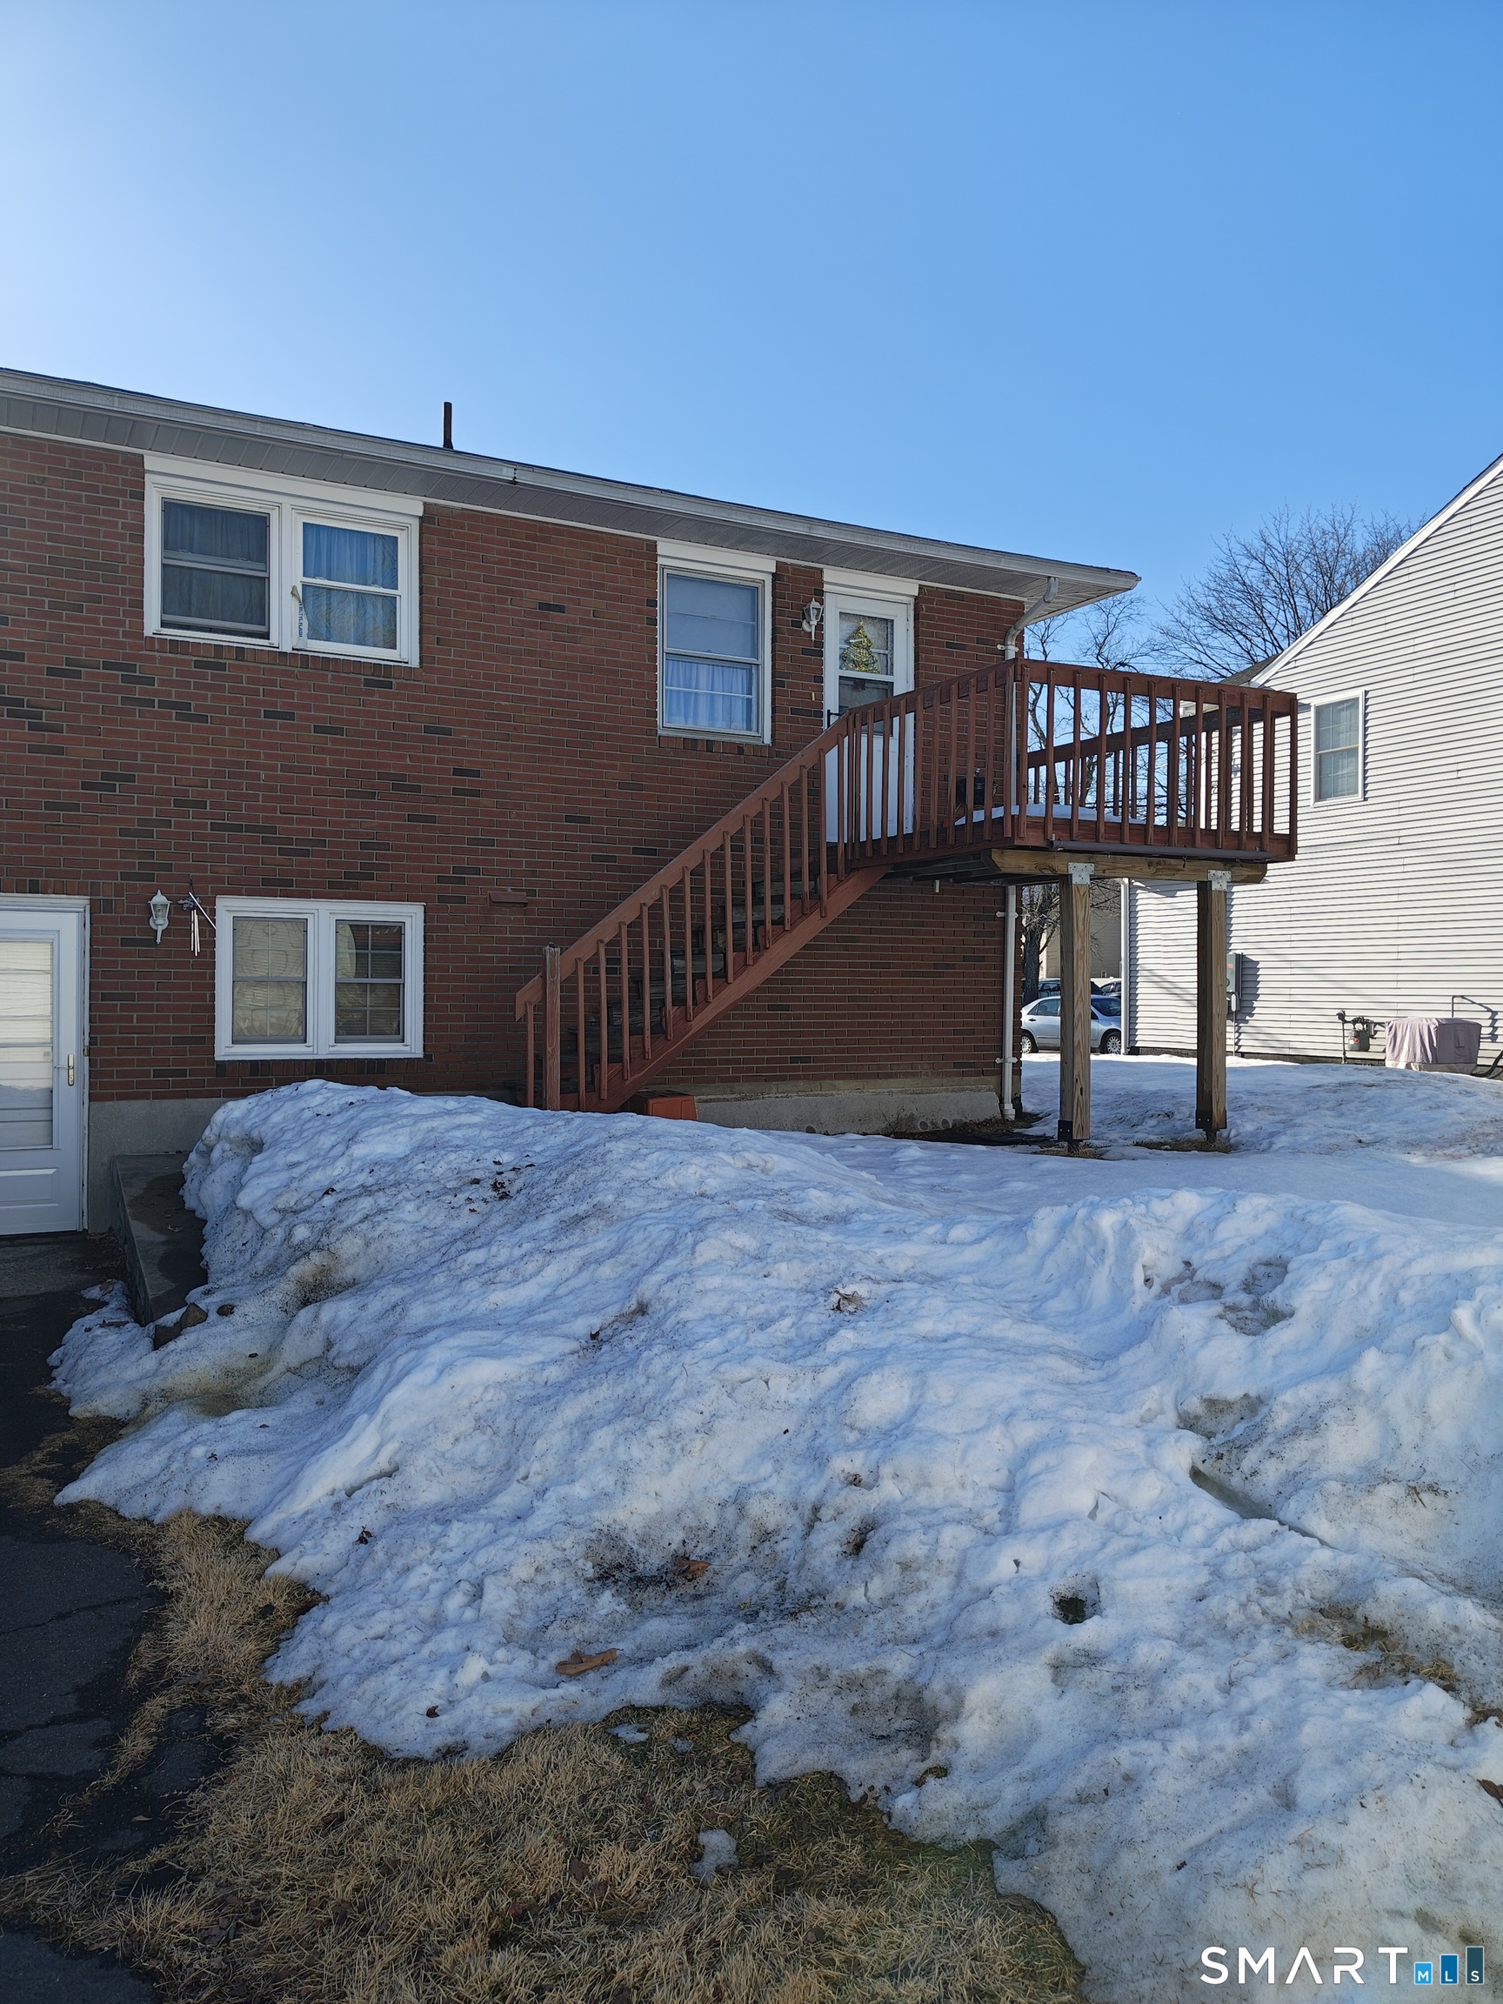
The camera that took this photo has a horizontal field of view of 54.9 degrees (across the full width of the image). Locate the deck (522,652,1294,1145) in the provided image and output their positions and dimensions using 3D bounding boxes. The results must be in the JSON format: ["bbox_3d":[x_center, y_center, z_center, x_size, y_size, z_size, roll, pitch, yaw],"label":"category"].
[{"bbox_3d":[0.882,-0.574,10.074,4.930,3.060,2.920,0,1,-27],"label":"deck"}]

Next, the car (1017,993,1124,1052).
[{"bbox_3d":[7.850,0.570,33.400,1.740,1.430,4.600,0,1,-38],"label":"car"}]

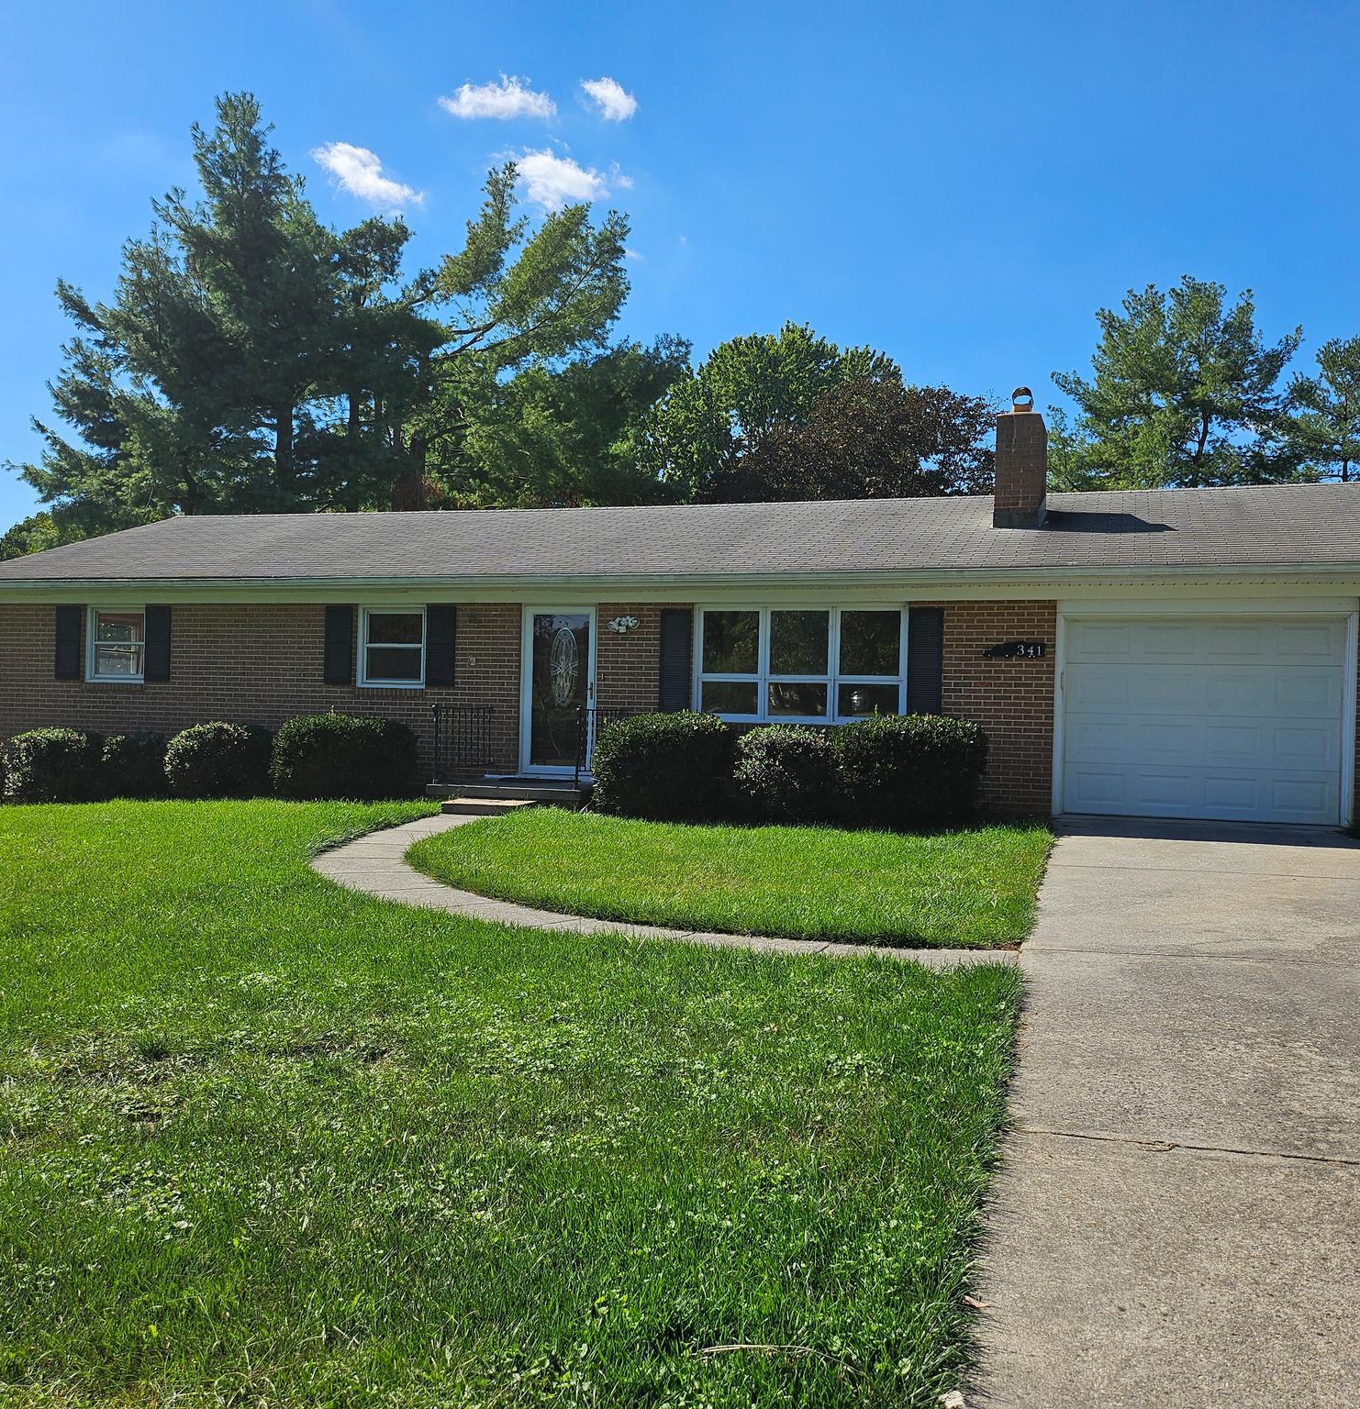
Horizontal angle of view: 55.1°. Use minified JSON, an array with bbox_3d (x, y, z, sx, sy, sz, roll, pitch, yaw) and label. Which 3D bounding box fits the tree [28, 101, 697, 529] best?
[{"bbox_3d":[-10.123,-8.175,39.002,19.320,20.255,14.000,1,0,0],"label":"tree"}]

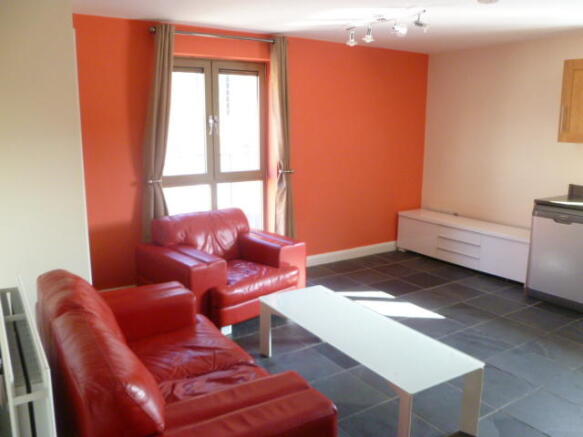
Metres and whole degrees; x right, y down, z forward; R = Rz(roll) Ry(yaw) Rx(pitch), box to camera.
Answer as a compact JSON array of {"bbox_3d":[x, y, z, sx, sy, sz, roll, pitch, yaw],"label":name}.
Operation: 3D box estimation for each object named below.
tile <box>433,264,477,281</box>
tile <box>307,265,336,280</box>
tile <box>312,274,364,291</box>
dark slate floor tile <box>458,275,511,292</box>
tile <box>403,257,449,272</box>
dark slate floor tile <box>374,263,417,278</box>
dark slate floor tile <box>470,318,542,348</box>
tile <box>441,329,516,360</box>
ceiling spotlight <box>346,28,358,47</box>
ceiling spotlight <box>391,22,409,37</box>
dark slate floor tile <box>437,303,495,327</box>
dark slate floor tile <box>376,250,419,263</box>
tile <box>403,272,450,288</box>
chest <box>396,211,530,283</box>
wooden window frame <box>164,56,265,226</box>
[{"bbox_3d":[1.677,0.586,4.971,0.400,0.013,0.400,-7,13,-31],"label":"tile"},{"bbox_3d":[0.268,0.591,5.073,0.399,0.012,0.399,-7,13,-31],"label":"tile"},{"bbox_3d":[0.477,0.654,4.739,0.399,0.012,0.399,-7,13,-31],"label":"tile"},{"bbox_3d":[1.889,0.649,4.633,0.400,0.013,0.400,-7,13,-31],"label":"dark slate floor tile"},{"bbox_3d":[1.466,0.524,5.307,0.400,0.013,0.400,-7,13,-31],"label":"tile"},{"bbox_3d":[1.122,0.565,5.098,0.400,0.013,0.400,-7,13,-31],"label":"dark slate floor tile"},{"bbox_3d":[1.654,0.865,3.610,0.399,0.012,0.399,-7,13,-31],"label":"dark slate floor tile"},{"bbox_3d":[1.342,0.909,3.437,0.392,0.012,0.392,-7,12,-31],"label":"tile"},{"bbox_3d":[0.532,-1.577,4.138,0.100,0.140,0.100,-7,12,-31],"label":"ceiling spotlight"},{"bbox_3d":[0.818,-1.431,3.570,0.120,0.090,0.090,24,21,27],"label":"ceiling spotlight"},{"bbox_3d":[1.445,0.802,3.944,0.399,0.012,0.399,-7,13,-31],"label":"dark slate floor tile"},{"bbox_3d":[1.292,0.471,5.770,0.392,0.012,0.392,-7,12,-31],"label":"dark slate floor tile"},{"bbox_3d":[1.383,0.639,4.875,0.392,0.012,0.392,-7,12,-31],"label":"tile"},{"bbox_3d":[2.015,0.289,5.365,0.410,0.490,1.800,-7,12,-31],"label":"chest"},{"bbox_3d":[-0.784,-0.545,4.744,1.200,2.015,0.080,-7,12,-31],"label":"wooden window frame"}]

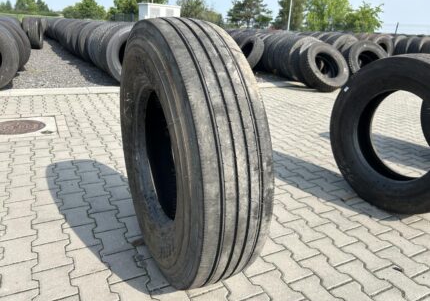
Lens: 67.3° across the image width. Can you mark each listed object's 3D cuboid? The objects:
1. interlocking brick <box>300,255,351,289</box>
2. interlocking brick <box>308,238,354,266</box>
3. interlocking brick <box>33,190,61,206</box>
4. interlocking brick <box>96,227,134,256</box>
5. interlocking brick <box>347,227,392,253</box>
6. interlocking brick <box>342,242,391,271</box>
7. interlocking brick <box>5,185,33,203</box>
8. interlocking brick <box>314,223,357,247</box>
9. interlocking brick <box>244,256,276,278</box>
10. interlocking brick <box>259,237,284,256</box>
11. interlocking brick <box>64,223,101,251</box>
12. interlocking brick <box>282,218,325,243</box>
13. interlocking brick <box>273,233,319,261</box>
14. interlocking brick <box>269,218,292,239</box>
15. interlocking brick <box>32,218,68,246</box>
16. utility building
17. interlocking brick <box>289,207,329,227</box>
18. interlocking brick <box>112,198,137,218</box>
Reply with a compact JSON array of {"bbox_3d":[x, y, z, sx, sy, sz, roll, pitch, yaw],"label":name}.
[{"bbox_3d":[0.511,0.593,1.522,0.162,0.070,0.198,-7,22,-27],"label":"interlocking brick"},{"bbox_3d":[0.590,0.545,1.668,0.162,0.070,0.198,-7,22,-27],"label":"interlocking brick"},{"bbox_3d":[-1.036,0.317,2.004,0.161,0.070,0.198,-7,22,-27],"label":"interlocking brick"},{"bbox_3d":[-0.511,0.486,1.639,0.162,0.070,0.198,-7,22,-27],"label":"interlocking brick"},{"bbox_3d":[0.839,0.515,1.795,0.162,0.070,0.198,-7,22,-27],"label":"interlocking brick"},{"bbox_3d":[0.756,0.562,1.644,0.161,0.070,0.198,-7,22,-27],"label":"interlocking brick"},{"bbox_3d":[-1.206,0.299,2.023,0.161,0.070,0.198,-7,22,-27],"label":"interlocking brick"},{"bbox_3d":[0.664,0.496,1.809,0.161,0.070,0.198,-7,22,-27],"label":"interlocking brick"},{"bbox_3d":[0.168,0.556,1.556,0.161,0.070,0.198,-7,22,-27],"label":"interlocking brick"},{"bbox_3d":[0.249,0.510,1.707,0.162,0.070,0.198,-7,22,-27],"label":"interlocking brick"},{"bbox_3d":[-0.682,0.466,1.654,0.161,0.070,0.198,-7,22,-27],"label":"interlocking brick"},{"bbox_3d":[0.499,0.480,1.833,0.162,0.070,0.198,-7,22,-27],"label":"interlocking brick"},{"bbox_3d":[0.416,0.526,1.683,0.161,0.070,0.198,-7,22,-27],"label":"interlocking brick"},{"bbox_3d":[0.328,0.462,1.853,0.162,0.070,0.198,-7,22,-27],"label":"interlocking brick"},{"bbox_3d":[-0.852,0.450,1.677,0.162,0.070,0.198,-7,22,-27],"label":"interlocking brick"},{"bbox_3d":[-4.524,-10.584,26.486,2.833,2.420,1.650,-12,26,-35],"label":"utility building"},{"bbox_3d":[0.573,0.430,1.974,0.161,0.070,0.198,-7,22,-27],"label":"interlocking brick"},{"bbox_3d":[-0.525,0.371,1.945,0.161,0.070,0.198,-7,22,-27],"label":"interlocking brick"}]

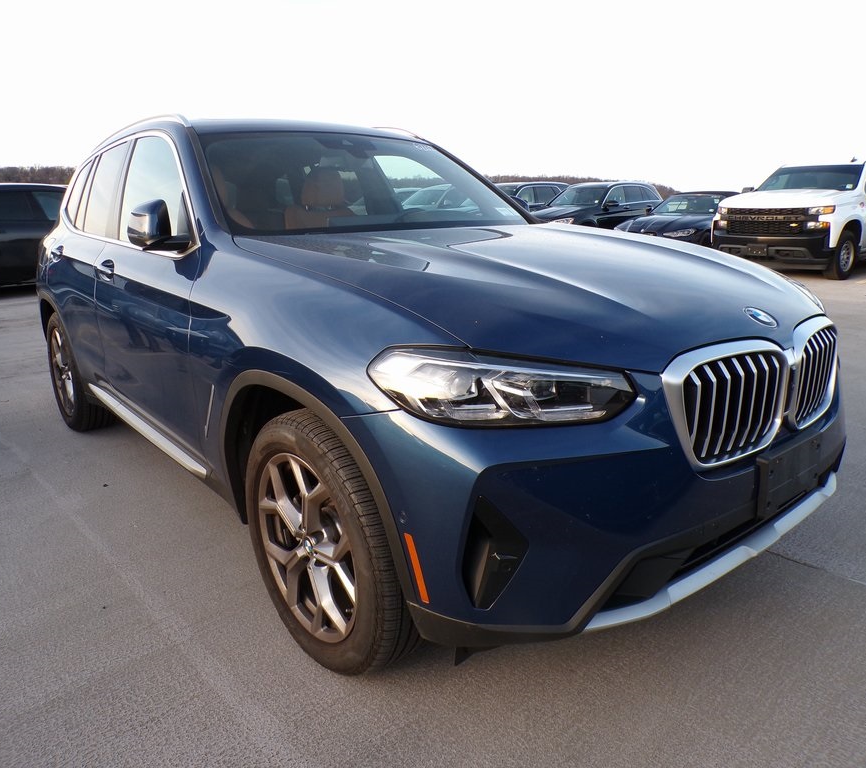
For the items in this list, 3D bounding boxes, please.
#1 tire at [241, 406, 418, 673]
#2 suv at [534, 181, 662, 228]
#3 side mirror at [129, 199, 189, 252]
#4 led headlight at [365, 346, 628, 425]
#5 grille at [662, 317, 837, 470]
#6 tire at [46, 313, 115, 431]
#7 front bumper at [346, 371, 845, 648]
[{"bbox_3d":[-0.275,0.426,2.017,0.250,0.725,0.728,-12,18,-38],"label":"tire"},{"bbox_3d":[4.050,-4.155,17.830,4.730,1.660,1.910,-13,19,-40],"label":"suv"},{"bbox_3d":[-0.896,-0.516,2.316,0.235,0.170,0.175,-12,18,-37],"label":"side mirror"},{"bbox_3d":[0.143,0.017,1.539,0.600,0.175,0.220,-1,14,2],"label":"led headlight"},{"bbox_3d":[0.854,0.013,1.786,0.820,0.295,0.140,-12,18,-37],"label":"grille"},{"bbox_3d":[-2.066,-0.090,4.192,0.250,0.725,0.728,-12,18,-37],"label":"tire"},{"bbox_3d":[0.680,0.190,2.060,1.860,0.630,0.700,-12,18,-37],"label":"front bumper"}]

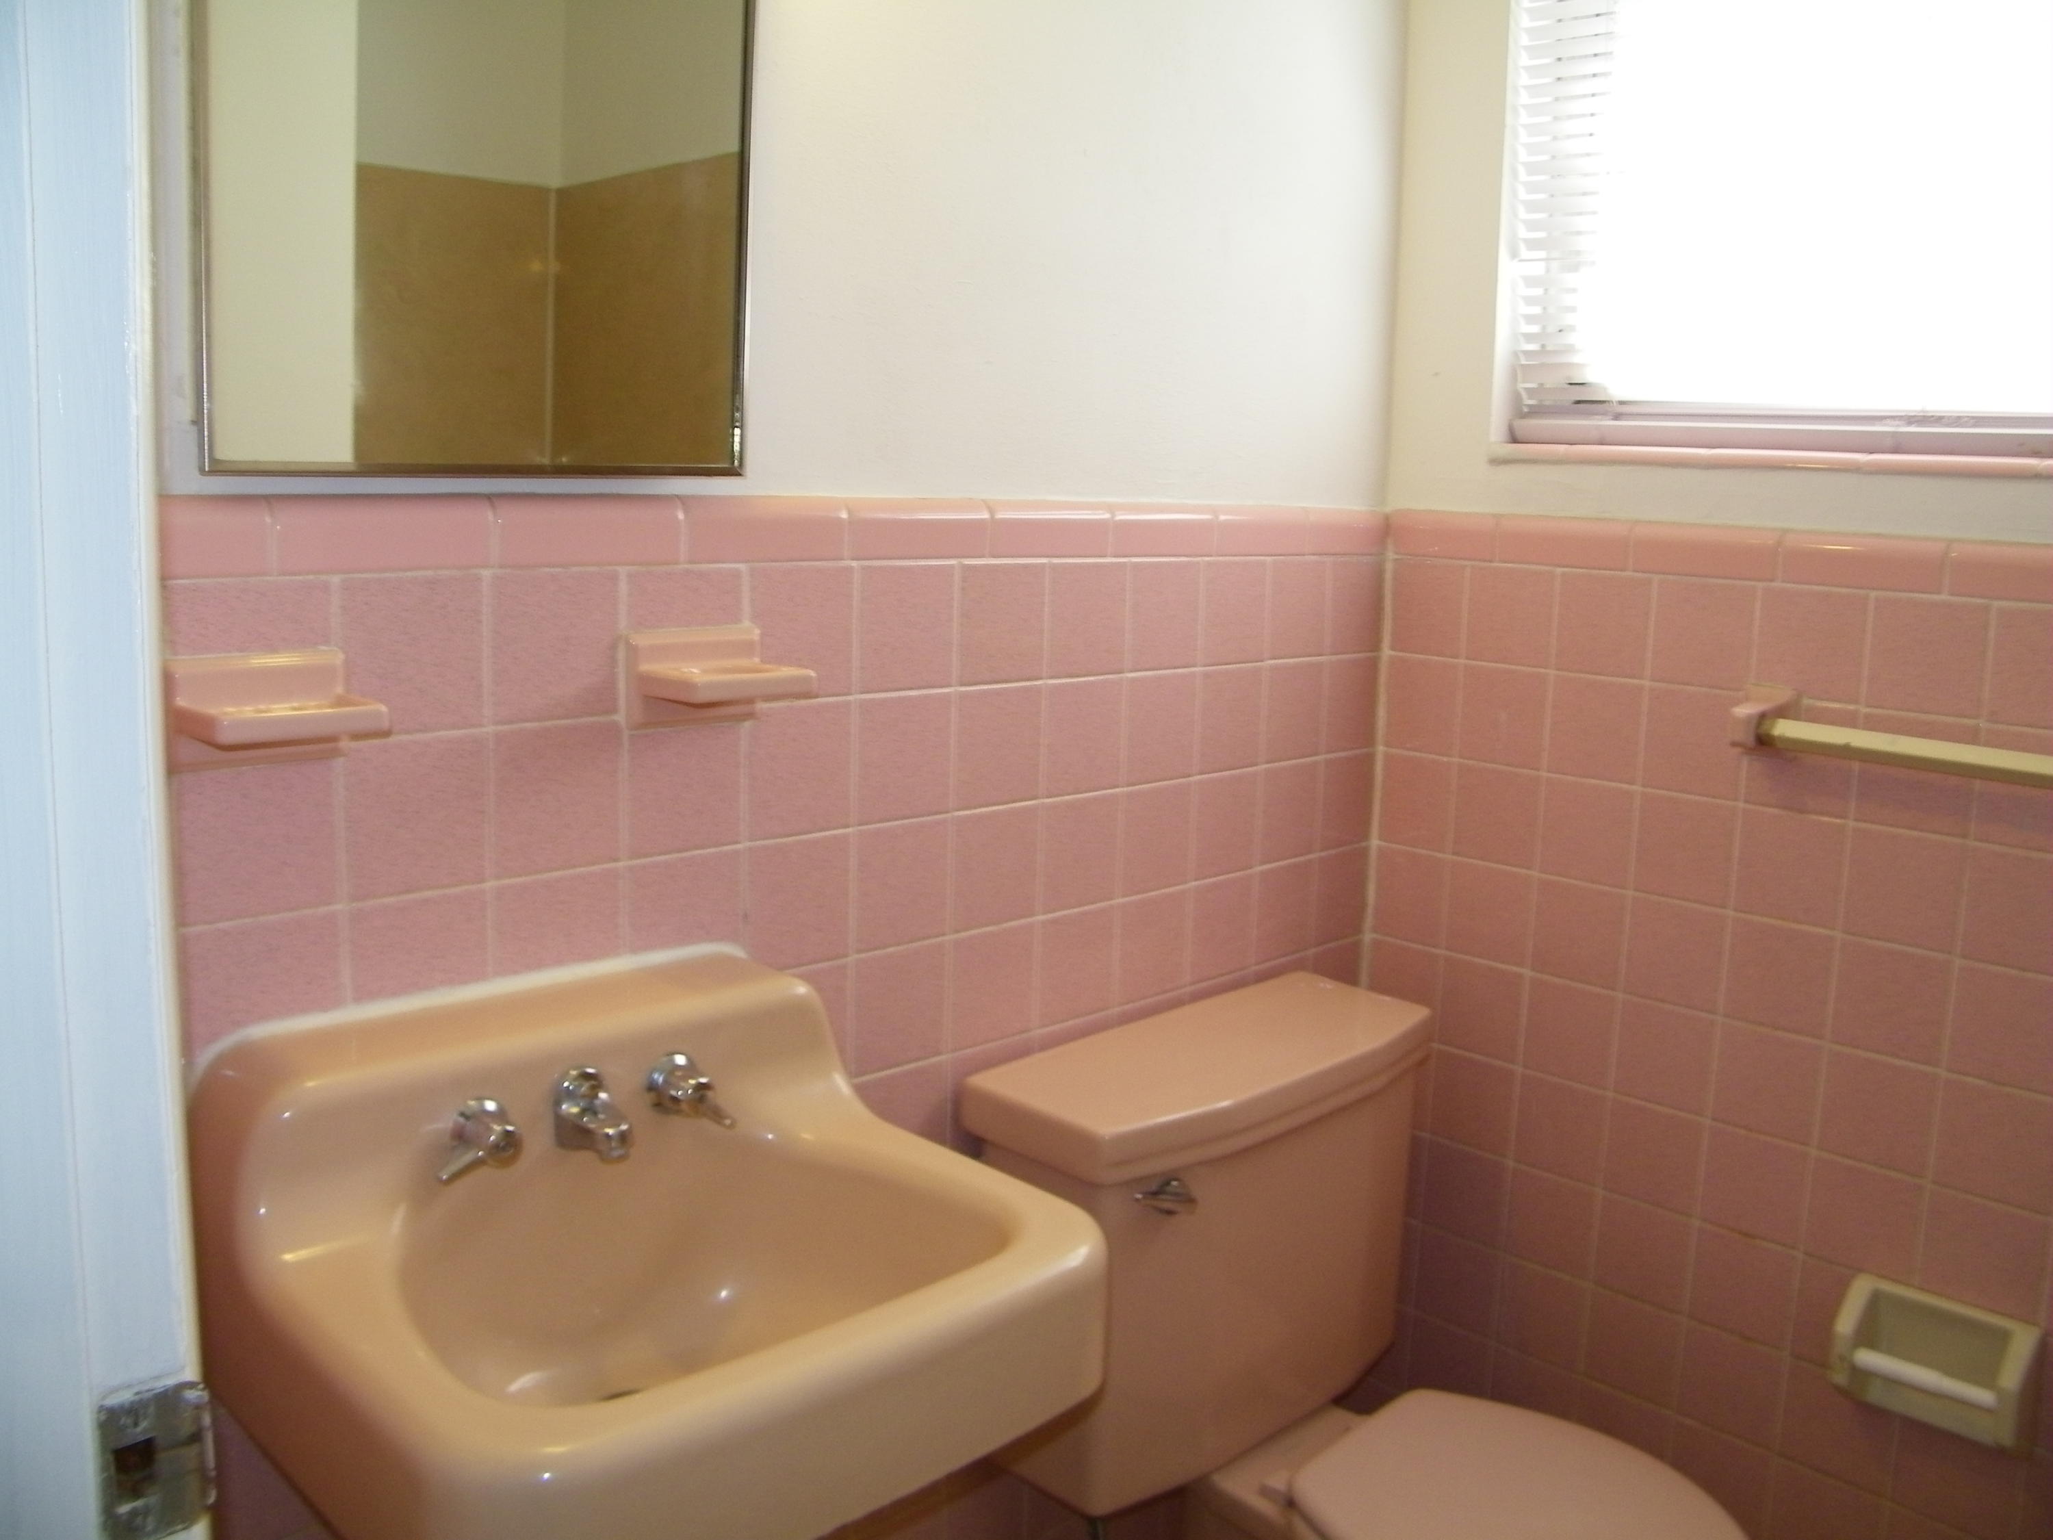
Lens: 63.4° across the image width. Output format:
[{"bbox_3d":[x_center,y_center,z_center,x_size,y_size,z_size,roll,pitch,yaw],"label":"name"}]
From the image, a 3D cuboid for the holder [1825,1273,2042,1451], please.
[{"bbox_3d":[0.855,0.554,1.568,0.050,0.108,0.160,-7,13,-44],"label":"holder"}]

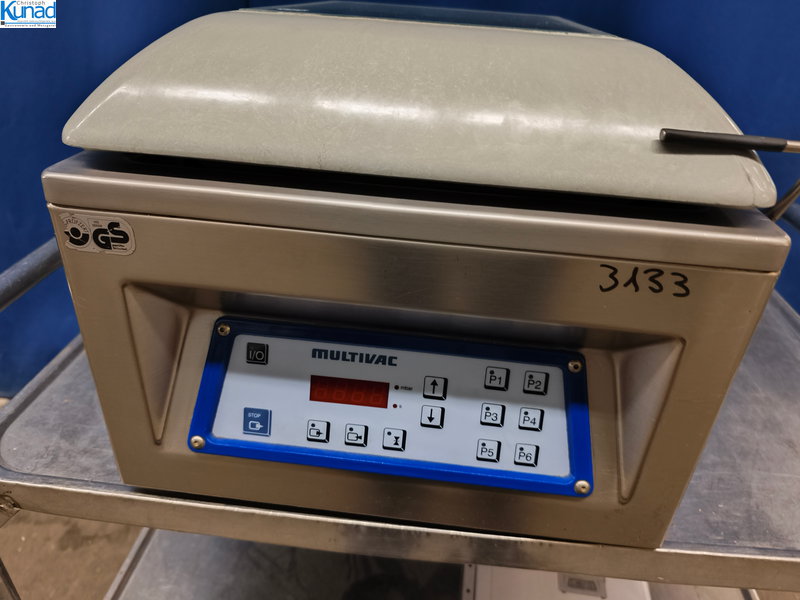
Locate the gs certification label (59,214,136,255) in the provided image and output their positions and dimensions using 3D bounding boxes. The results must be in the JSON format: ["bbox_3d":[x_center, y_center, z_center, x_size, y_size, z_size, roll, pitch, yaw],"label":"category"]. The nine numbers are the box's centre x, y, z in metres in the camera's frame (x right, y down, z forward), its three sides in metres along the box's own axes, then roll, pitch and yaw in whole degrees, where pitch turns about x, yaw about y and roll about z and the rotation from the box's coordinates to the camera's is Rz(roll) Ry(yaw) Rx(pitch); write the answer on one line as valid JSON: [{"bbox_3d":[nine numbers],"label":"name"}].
[{"bbox_3d":[-0.165,-0.036,0.292,0.041,0.023,0.001,5,28,3],"label":"gs certification label"}]

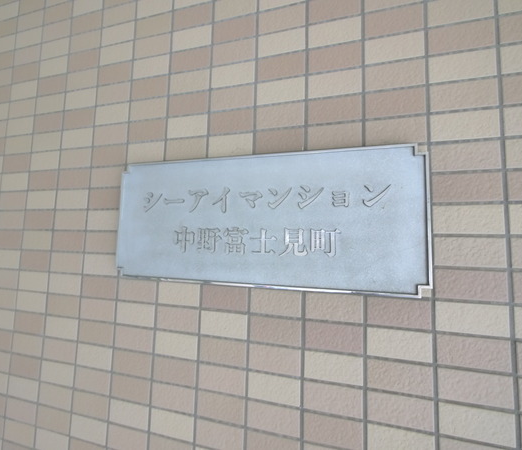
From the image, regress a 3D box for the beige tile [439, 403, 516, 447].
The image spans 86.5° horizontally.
[{"bbox_3d":[0.313,0.290,0.406,0.095,0.045,0.009,0,-5,17],"label":"beige tile"}]

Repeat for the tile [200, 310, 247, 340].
[{"bbox_3d":[-0.070,0.188,0.529,0.095,0.045,0.010,0,-5,16],"label":"tile"}]

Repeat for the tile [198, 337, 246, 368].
[{"bbox_3d":[-0.071,0.237,0.523,0.095,0.045,0.010,0,-5,17],"label":"tile"}]

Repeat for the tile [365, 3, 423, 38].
[{"bbox_3d":[0.233,-0.357,0.491,0.095,0.045,0.010,0,-5,16],"label":"tile"}]

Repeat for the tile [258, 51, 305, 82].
[{"bbox_3d":[0.040,-0.305,0.539,0.095,0.045,0.010,0,-5,17],"label":"tile"}]

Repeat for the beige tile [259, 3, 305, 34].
[{"bbox_3d":[0.043,-0.403,0.547,0.095,0.045,0.010,0,-5,17],"label":"beige tile"}]

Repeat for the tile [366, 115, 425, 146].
[{"bbox_3d":[0.229,-0.158,0.473,0.095,0.045,0.009,0,-5,17],"label":"tile"}]

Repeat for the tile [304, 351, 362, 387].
[{"bbox_3d":[0.121,0.238,0.466,0.095,0.045,0.010,0,-5,17],"label":"tile"}]

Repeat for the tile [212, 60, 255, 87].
[{"bbox_3d":[-0.055,-0.307,0.573,0.095,0.045,0.009,0,-5,16],"label":"tile"}]

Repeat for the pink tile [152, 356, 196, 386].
[{"bbox_3d":[-0.168,0.289,0.549,0.095,0.045,0.009,0,-5,16],"label":"pink tile"}]

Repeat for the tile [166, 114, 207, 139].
[{"bbox_3d":[-0.156,-0.209,0.592,0.095,0.045,0.009,0,-5,17],"label":"tile"}]

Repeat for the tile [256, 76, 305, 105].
[{"bbox_3d":[0.040,-0.257,0.540,0.095,0.045,0.009,0,-5,16],"label":"tile"}]

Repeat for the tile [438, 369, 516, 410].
[{"bbox_3d":[0.313,0.239,0.411,0.095,0.045,0.010,0,-5,16],"label":"tile"}]

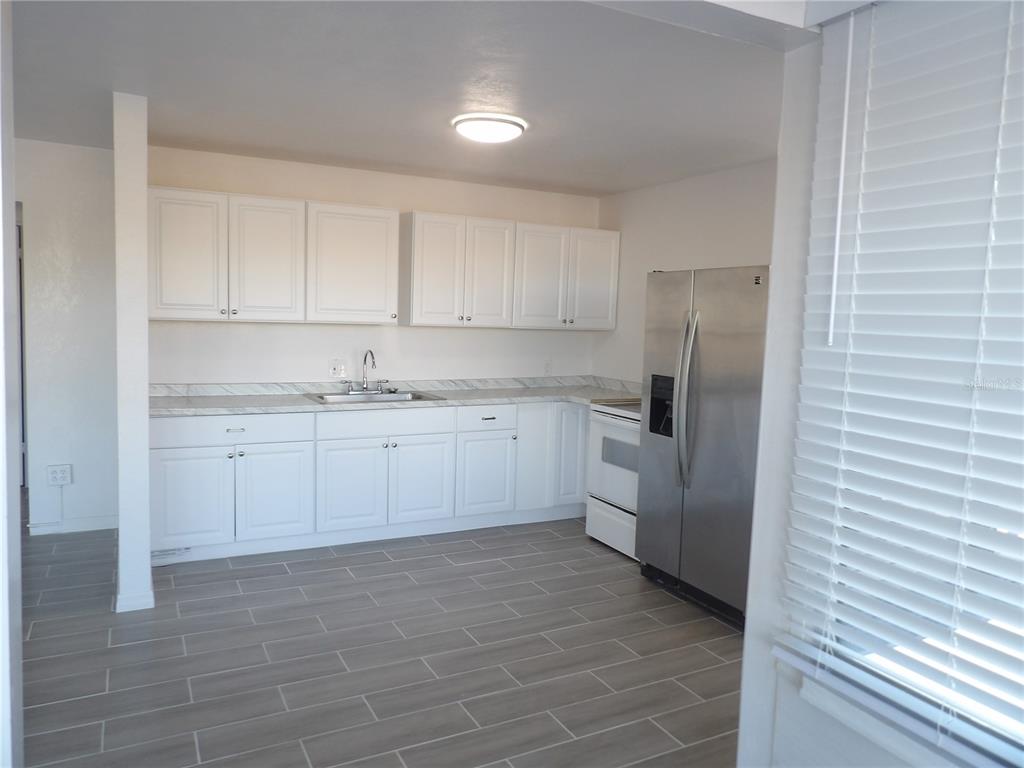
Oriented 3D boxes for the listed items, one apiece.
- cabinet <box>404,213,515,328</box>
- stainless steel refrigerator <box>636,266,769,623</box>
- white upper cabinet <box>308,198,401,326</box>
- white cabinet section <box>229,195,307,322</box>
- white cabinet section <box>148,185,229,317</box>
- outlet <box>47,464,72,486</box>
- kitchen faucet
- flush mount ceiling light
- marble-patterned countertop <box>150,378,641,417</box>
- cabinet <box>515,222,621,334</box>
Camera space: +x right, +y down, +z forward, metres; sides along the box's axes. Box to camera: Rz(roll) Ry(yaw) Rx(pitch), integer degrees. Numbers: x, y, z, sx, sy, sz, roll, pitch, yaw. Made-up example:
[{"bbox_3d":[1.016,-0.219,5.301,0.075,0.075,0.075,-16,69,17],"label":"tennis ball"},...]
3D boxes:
[{"bbox_3d":[-0.404,-0.797,5.119,0.771,0.763,0.325,-1,6,-27],"label":"cabinet"},{"bbox_3d":[1.259,0.287,3.812,0.800,1.755,0.880,-1,6,-27],"label":"stainless steel refrigerator"},{"bbox_3d":[-1.105,-0.782,4.761,0.602,0.763,0.325,-1,6,-27],"label":"white upper cabinet"},{"bbox_3d":[-1.568,-0.769,4.502,0.451,0.759,0.325,-1,6,-27],"label":"white cabinet section"},{"bbox_3d":[-1.968,-0.761,4.298,0.447,0.745,0.325,-1,6,-27],"label":"white cabinet section"},{"bbox_3d":[-2.855,0.577,4.490,0.120,0.124,0.045,-1,6,-27],"label":"outlet"},{"bbox_3d":[-0.975,-0.075,4.830,0.060,0.298,0.225,-1,6,-27],"label":"kitchen faucet"},{"bbox_3d":[-0.115,-1.266,3.563,0.376,0.093,0.376,2,6,0],"label":"flush mount ceiling light"},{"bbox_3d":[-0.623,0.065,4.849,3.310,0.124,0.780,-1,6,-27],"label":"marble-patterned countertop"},{"bbox_3d":[0.347,-0.812,5.502,0.917,0.763,0.325,-1,6,-27],"label":"cabinet"}]

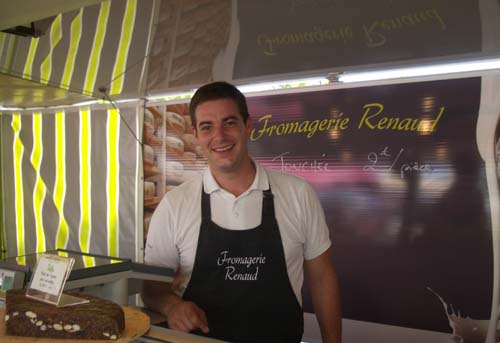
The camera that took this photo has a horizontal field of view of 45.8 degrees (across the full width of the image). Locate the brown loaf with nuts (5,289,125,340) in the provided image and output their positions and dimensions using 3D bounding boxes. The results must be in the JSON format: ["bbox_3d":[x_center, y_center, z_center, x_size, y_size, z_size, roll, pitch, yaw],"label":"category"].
[{"bbox_3d":[-0.409,0.314,1.315,0.303,0.053,0.199,0,0,7],"label":"brown loaf with nuts"}]

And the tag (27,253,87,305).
[{"bbox_3d":[-0.439,0.242,1.350,0.144,0.097,0.077,0,0,43],"label":"tag"}]

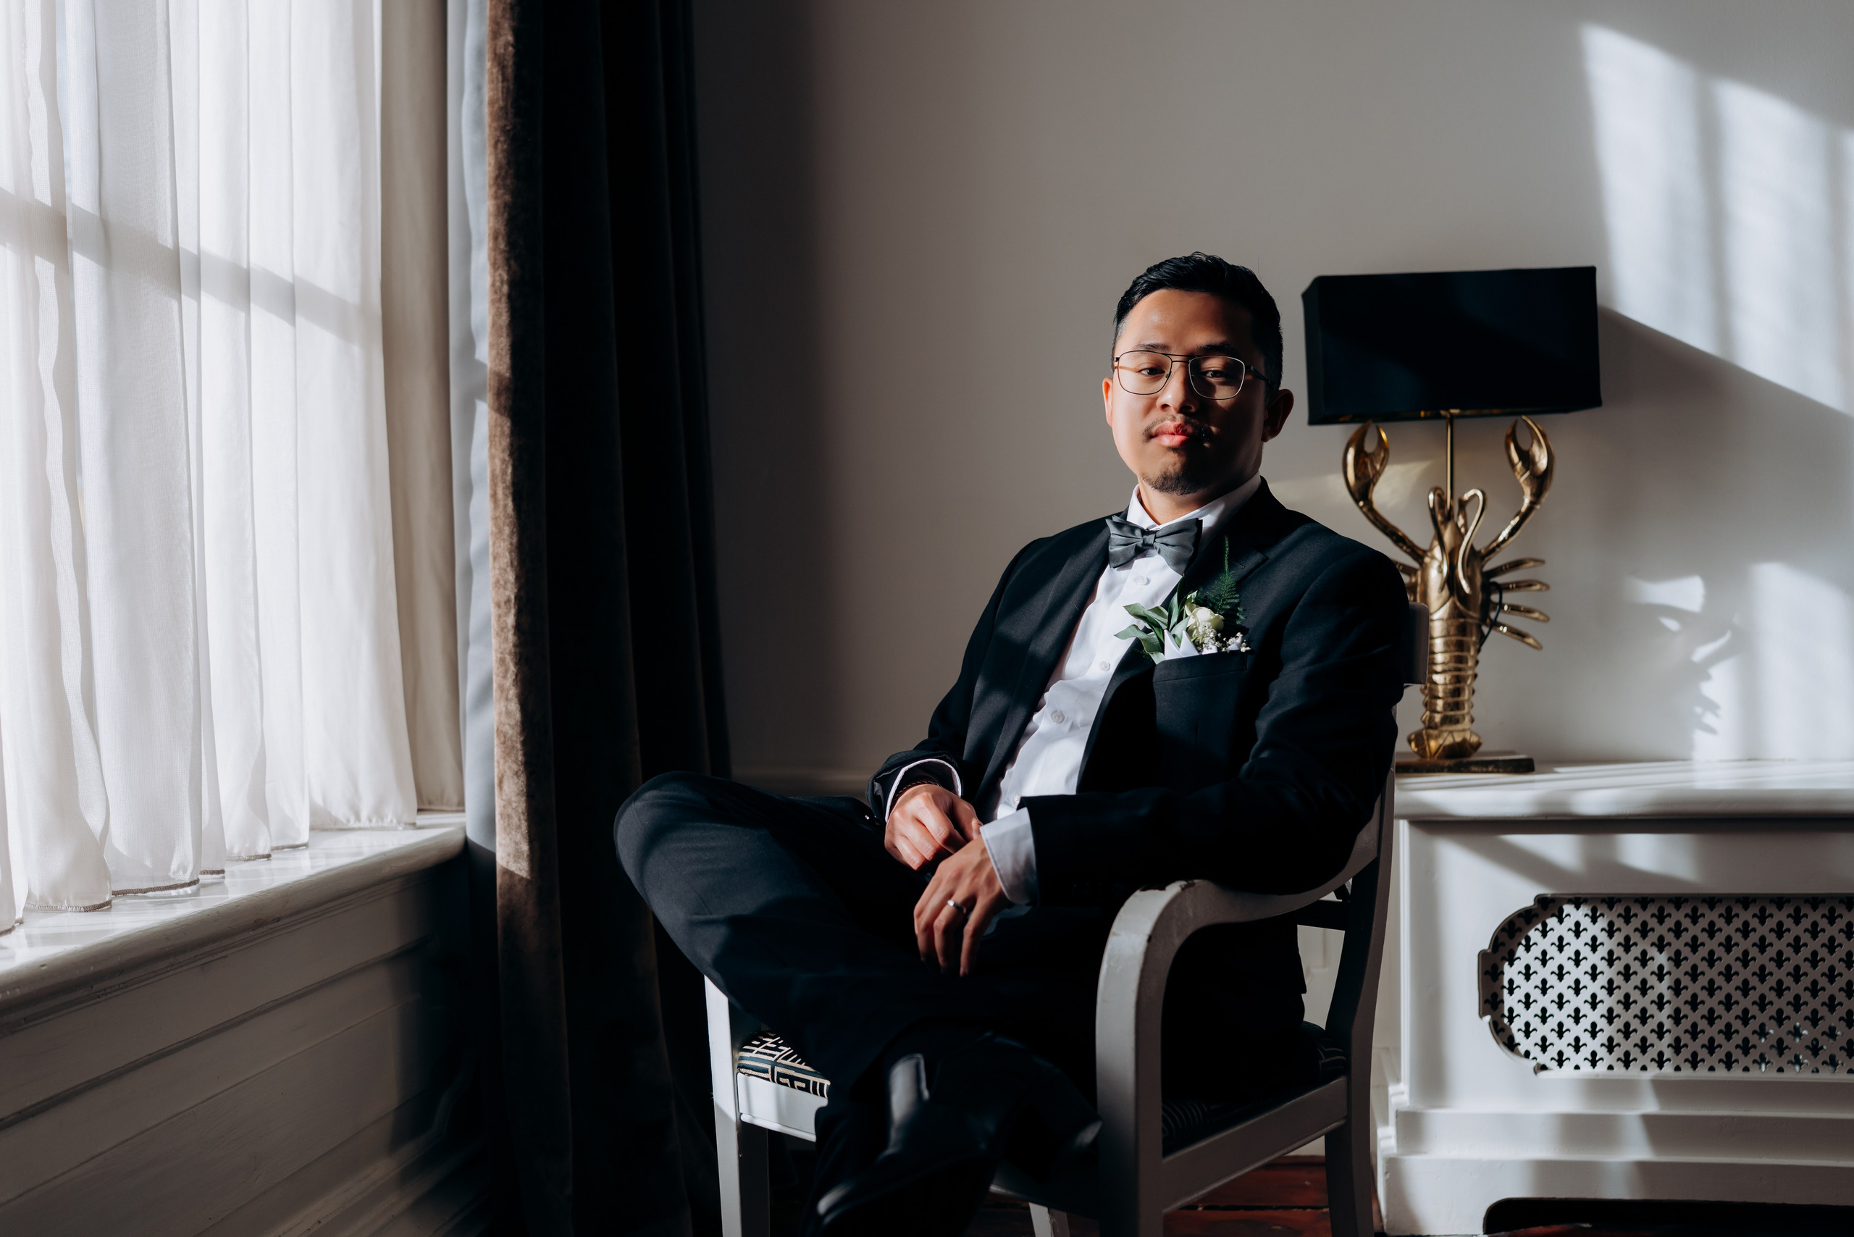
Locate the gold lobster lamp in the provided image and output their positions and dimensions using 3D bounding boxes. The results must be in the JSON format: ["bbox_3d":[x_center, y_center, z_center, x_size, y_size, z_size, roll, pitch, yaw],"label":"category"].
[{"bbox_3d":[0.795,-0.138,2.740,0.405,0.740,0.178,-1,0,6],"label":"gold lobster lamp"}]

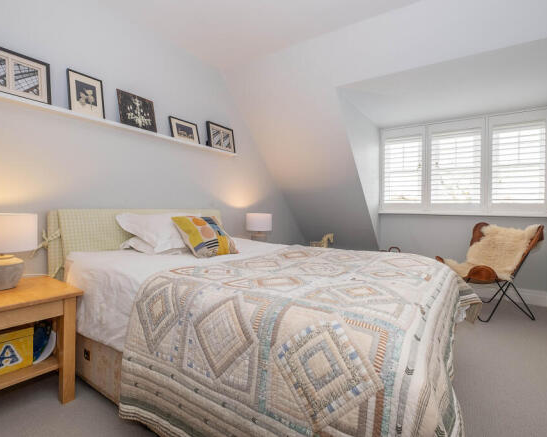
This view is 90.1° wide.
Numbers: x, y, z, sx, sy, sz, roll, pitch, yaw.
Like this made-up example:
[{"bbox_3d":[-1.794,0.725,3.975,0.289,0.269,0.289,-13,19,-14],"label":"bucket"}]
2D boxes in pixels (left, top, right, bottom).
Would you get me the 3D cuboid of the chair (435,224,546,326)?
[{"bbox_3d":[2.211,0.519,2.867,0.680,0.930,0.720,0,2,-7],"label":"chair"}]

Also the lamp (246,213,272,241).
[{"bbox_3d":[-0.169,0.155,3.276,0.300,0.420,0.300,1,2,0],"label":"lamp"}]

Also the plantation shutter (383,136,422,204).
[{"bbox_3d":[1.821,-0.700,3.876,0.550,1.010,0.050,2,2,36],"label":"plantation shutter"}]

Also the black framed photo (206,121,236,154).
[{"bbox_3d":[-0.595,-0.924,3.178,0.030,0.300,0.370,-7,-3,36],"label":"black framed photo"}]

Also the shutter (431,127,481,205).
[{"bbox_3d":[2.334,-0.689,3.503,0.580,1.020,0.050,2,2,36],"label":"shutter"}]

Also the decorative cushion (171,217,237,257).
[{"bbox_3d":[-0.545,0.139,2.244,0.430,0.130,0.430,-1,45,-51],"label":"decorative cushion"}]

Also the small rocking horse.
[{"bbox_3d":[0.718,0.390,4.006,0.380,0.350,0.120,1,2,27],"label":"small rocking horse"}]

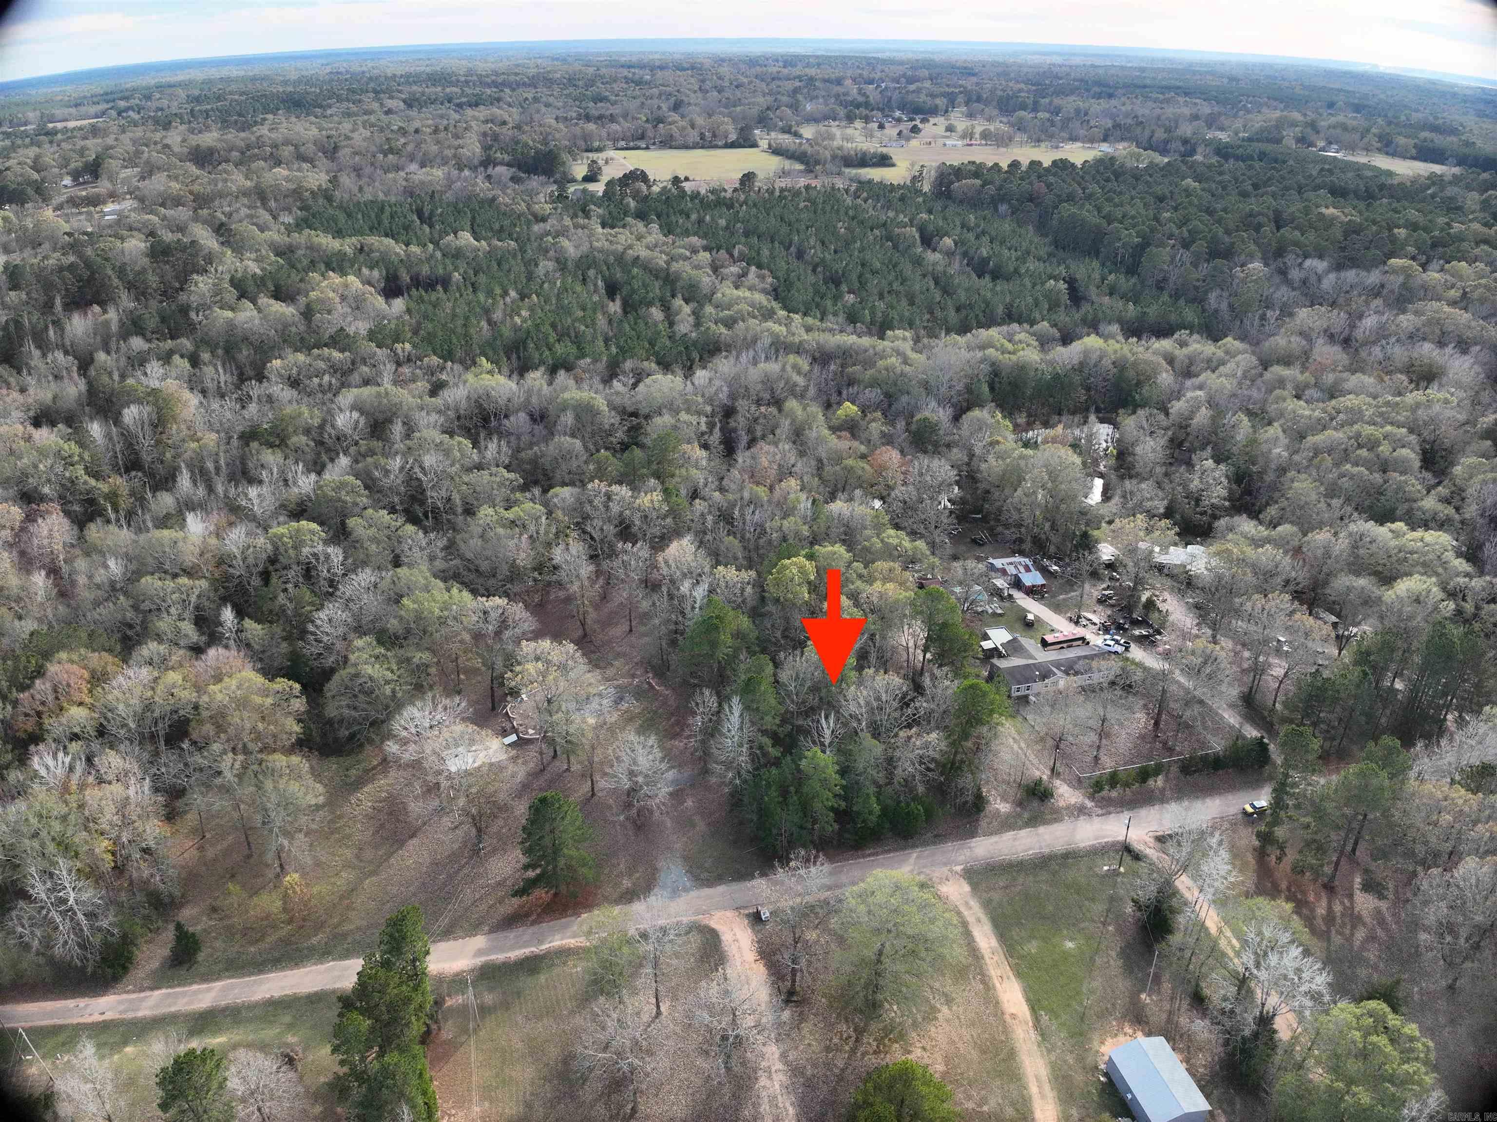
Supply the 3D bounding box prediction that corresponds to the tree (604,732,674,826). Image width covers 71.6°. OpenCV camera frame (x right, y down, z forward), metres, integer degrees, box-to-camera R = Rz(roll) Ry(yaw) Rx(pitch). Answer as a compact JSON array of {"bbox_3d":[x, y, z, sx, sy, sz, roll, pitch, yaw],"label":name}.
[{"bbox_3d":[-18.556,35.832,170.380,11.300,16.500,11.300,0,27,0],"label":"tree"}]

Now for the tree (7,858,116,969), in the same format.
[{"bbox_3d":[-93.621,49.318,142.498,12.000,18.000,12.000,0,27,0],"label":"tree"}]

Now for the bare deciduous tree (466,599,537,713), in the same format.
[{"bbox_3d":[-46.005,18.551,196.656,12.925,23.800,12.925,0,27,0],"label":"bare deciduous tree"}]

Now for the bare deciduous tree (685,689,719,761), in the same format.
[{"bbox_3d":[-8.369,29.368,183.505,6.200,16.000,6.200,0,27,0],"label":"bare deciduous tree"}]

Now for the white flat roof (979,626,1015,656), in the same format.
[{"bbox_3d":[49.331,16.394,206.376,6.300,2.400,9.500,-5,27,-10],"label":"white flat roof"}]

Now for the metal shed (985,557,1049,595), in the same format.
[{"bbox_3d":[64.492,3.530,247.742,9.897,4.000,12.104,-7,28,-13],"label":"metal shed"}]

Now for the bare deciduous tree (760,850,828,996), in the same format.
[{"bbox_3d":[6.027,48.526,136.930,9.300,24.500,9.300,0,27,0],"label":"bare deciduous tree"}]

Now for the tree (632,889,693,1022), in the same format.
[{"bbox_3d":[-11.070,51.278,134.679,7.629,22.000,7.629,0,27,0],"label":"tree"}]

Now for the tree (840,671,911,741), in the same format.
[{"bbox_3d":[22.147,28.538,181.970,12.800,19.400,12.800,0,27,0],"label":"tree"}]

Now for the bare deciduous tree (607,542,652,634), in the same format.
[{"bbox_3d":[-25.545,6.311,222.899,9.400,21.000,9.400,0,27,0],"label":"bare deciduous tree"}]

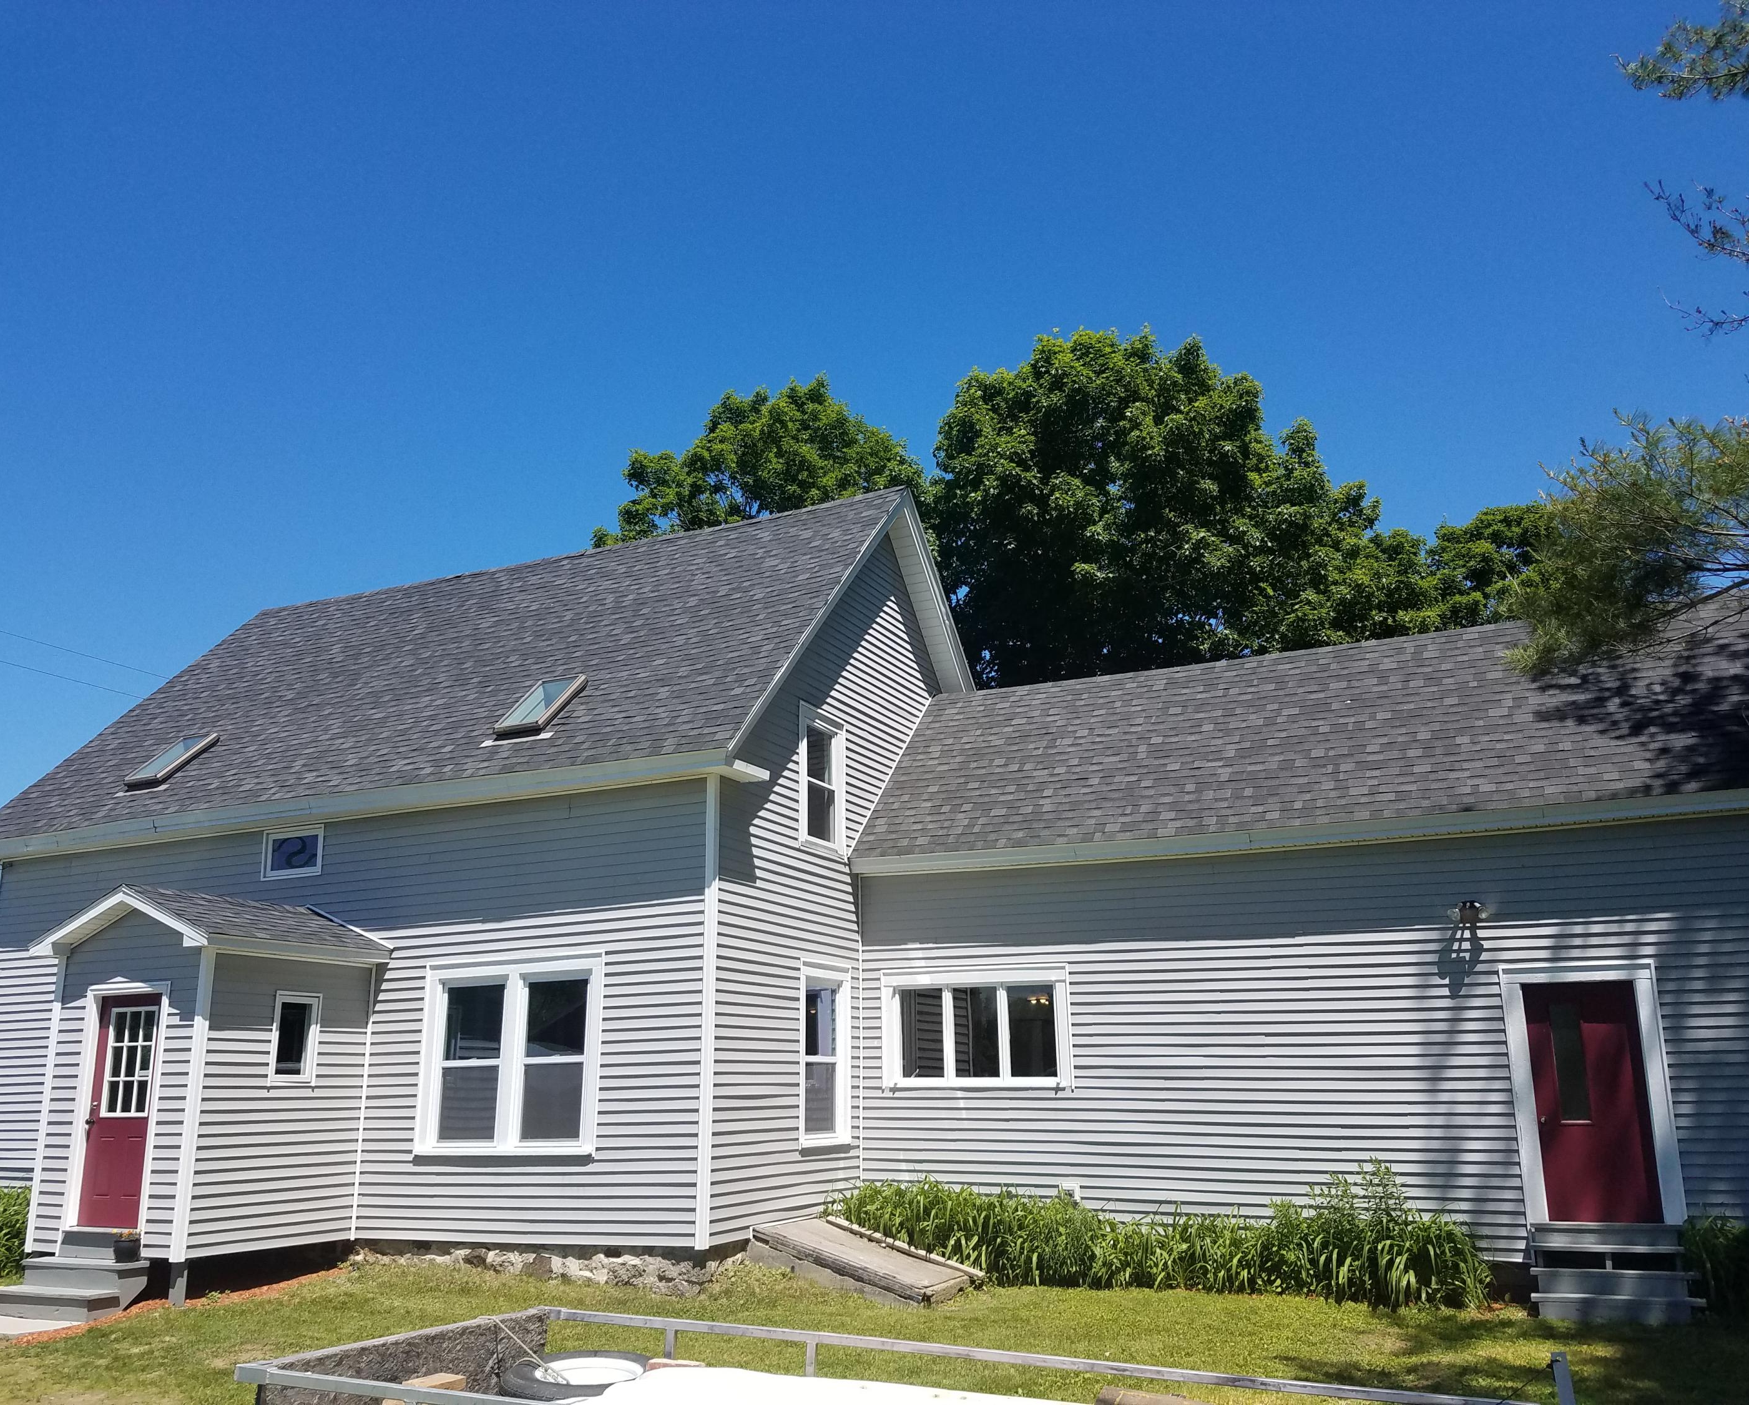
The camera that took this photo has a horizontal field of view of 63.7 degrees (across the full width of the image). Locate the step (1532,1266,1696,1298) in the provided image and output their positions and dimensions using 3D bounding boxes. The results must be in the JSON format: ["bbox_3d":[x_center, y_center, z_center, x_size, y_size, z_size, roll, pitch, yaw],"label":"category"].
[{"bbox_3d":[6.046,4.724,11.506,1.235,0.202,0.304,-7,-16,22],"label":"step"}]

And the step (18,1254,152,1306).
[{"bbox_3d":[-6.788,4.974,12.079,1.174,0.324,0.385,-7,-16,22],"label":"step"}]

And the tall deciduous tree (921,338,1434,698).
[{"bbox_3d":[6.215,0.416,28.164,10.465,17.660,10.465,-7,-16,22],"label":"tall deciduous tree"}]

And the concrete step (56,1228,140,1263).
[{"bbox_3d":[-6.795,4.787,12.463,0.992,0.248,0.243,-7,-16,22],"label":"concrete step"}]

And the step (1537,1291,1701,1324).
[{"bbox_3d":[5.930,4.824,11.212,1.245,0.202,0.304,-7,-16,22],"label":"step"}]

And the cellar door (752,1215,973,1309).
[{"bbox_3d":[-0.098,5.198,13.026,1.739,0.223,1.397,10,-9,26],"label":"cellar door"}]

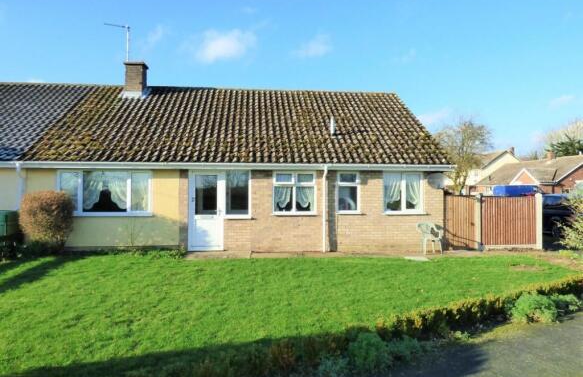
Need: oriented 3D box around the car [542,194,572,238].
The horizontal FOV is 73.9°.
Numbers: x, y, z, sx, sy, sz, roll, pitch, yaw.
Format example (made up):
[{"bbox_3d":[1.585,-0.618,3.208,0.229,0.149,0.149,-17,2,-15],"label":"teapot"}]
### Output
[{"bbox_3d":[9.700,0.980,14.534,1.760,1.500,4.200,0,-1,-5],"label":"car"}]

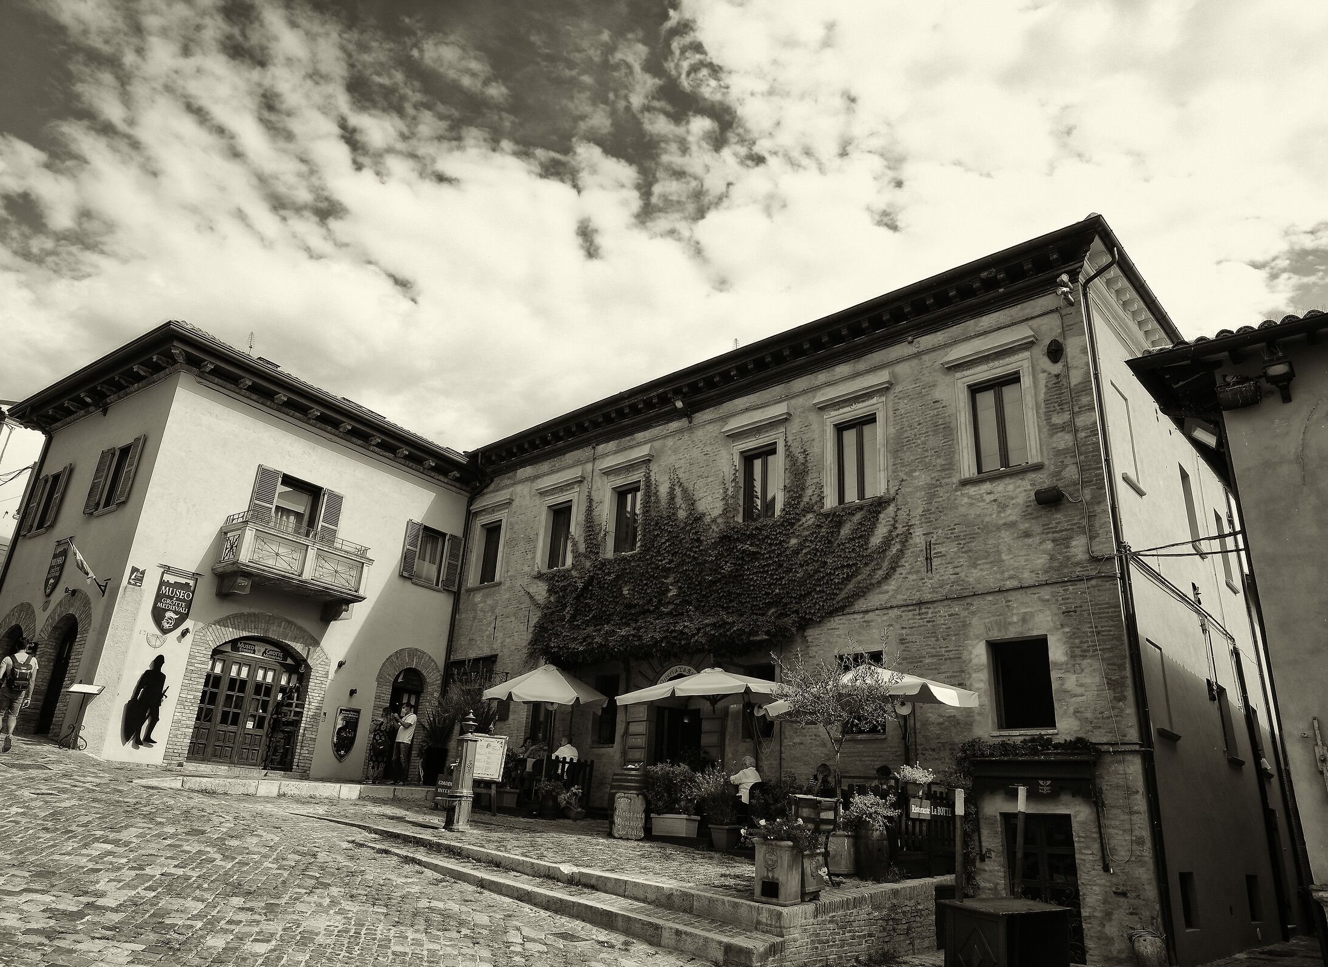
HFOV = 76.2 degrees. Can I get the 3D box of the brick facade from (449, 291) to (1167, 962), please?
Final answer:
[{"bbox_3d":[0.499,3.017,17.360,16.170,9.900,0.600,-15,-27,39],"label":"brick facade"}]

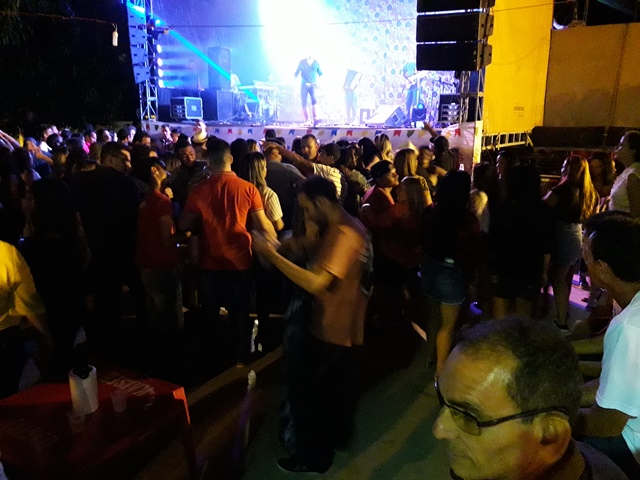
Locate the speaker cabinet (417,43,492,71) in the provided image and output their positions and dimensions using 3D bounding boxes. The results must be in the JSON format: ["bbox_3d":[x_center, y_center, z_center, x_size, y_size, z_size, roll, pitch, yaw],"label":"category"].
[{"bbox_3d":[2.112,-2.869,8.138,0.980,0.370,0.600,9,21,32],"label":"speaker cabinet"}]

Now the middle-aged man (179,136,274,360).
[{"bbox_3d":[-0.650,0.113,3.832,0.630,1.730,0.440,0,14,-2],"label":"middle-aged man"}]

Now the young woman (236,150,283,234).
[{"bbox_3d":[-0.460,0.095,4.188,0.450,1.600,0.350,6,15,23],"label":"young woman"}]

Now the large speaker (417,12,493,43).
[{"bbox_3d":[2.095,-3.271,8.038,0.980,0.370,0.600,9,21,32],"label":"large speaker"}]

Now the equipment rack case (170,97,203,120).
[{"bbox_3d":[-3.242,-3.213,12.600,0.560,0.530,0.560,9,16,33],"label":"equipment rack case"}]

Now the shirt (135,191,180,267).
[{"bbox_3d":[-1.252,-0.081,4.000,0.270,0.600,0.390,-13,18,-42],"label":"shirt"}]

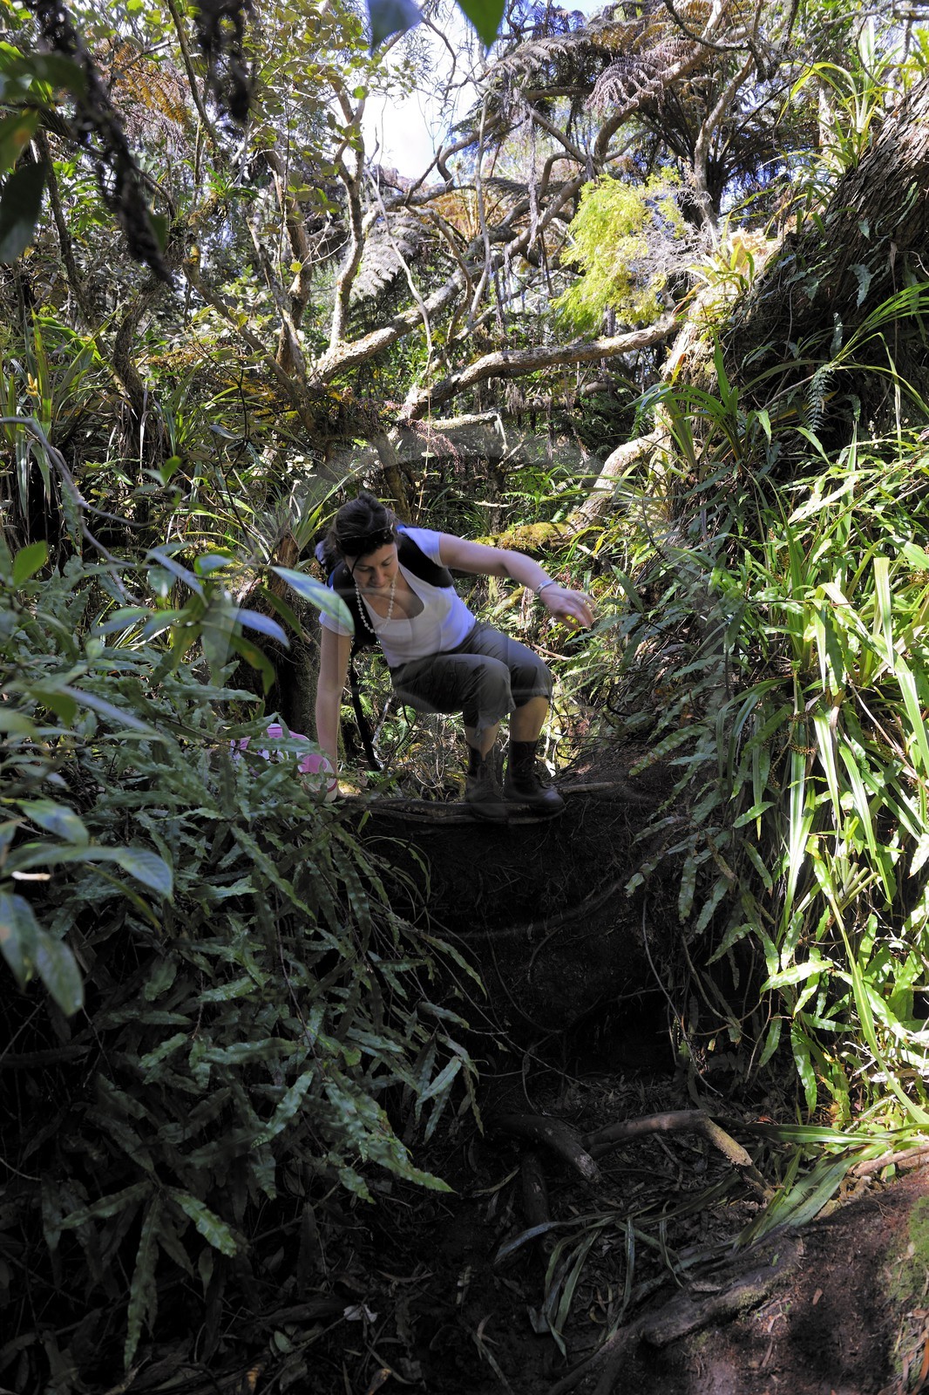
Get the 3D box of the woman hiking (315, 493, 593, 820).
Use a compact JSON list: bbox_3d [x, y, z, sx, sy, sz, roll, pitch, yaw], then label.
[{"bbox_3d":[-0.030,-0.120,3.320,0.820,0.960,0.750,0,1,-22],"label":"woman hiking"}]

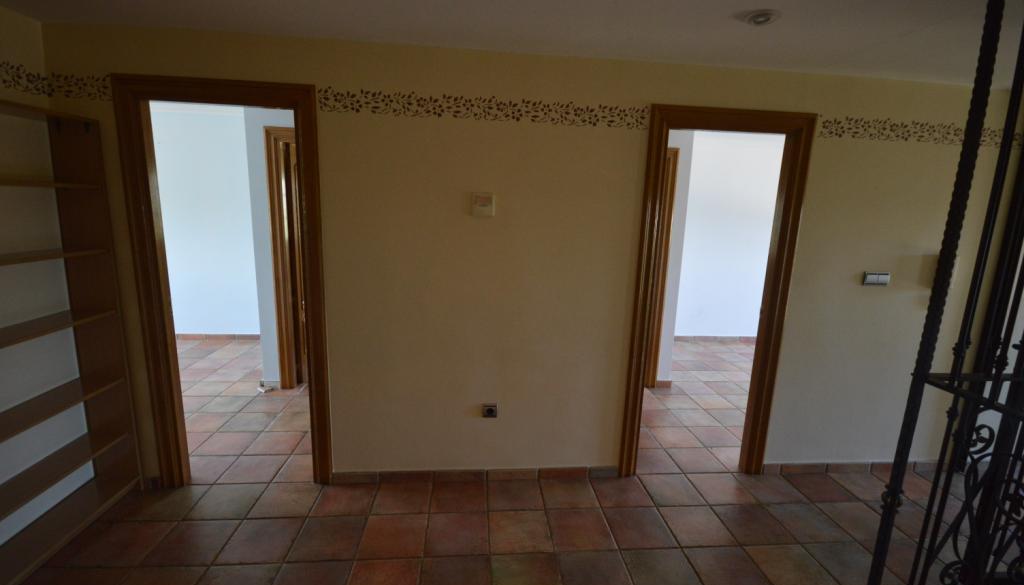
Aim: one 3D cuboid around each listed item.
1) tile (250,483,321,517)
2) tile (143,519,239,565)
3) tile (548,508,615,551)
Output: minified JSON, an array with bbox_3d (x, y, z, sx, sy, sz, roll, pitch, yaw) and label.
[{"bbox_3d":[-1.226,1.143,2.350,0.305,0.012,0.287,1,11,-5],"label":"tile"},{"bbox_3d":[-1.513,1.194,2.036,0.305,0.012,0.287,1,11,-5],"label":"tile"},{"bbox_3d":[0.352,1.225,2.197,0.305,0.012,0.287,1,11,-5],"label":"tile"}]

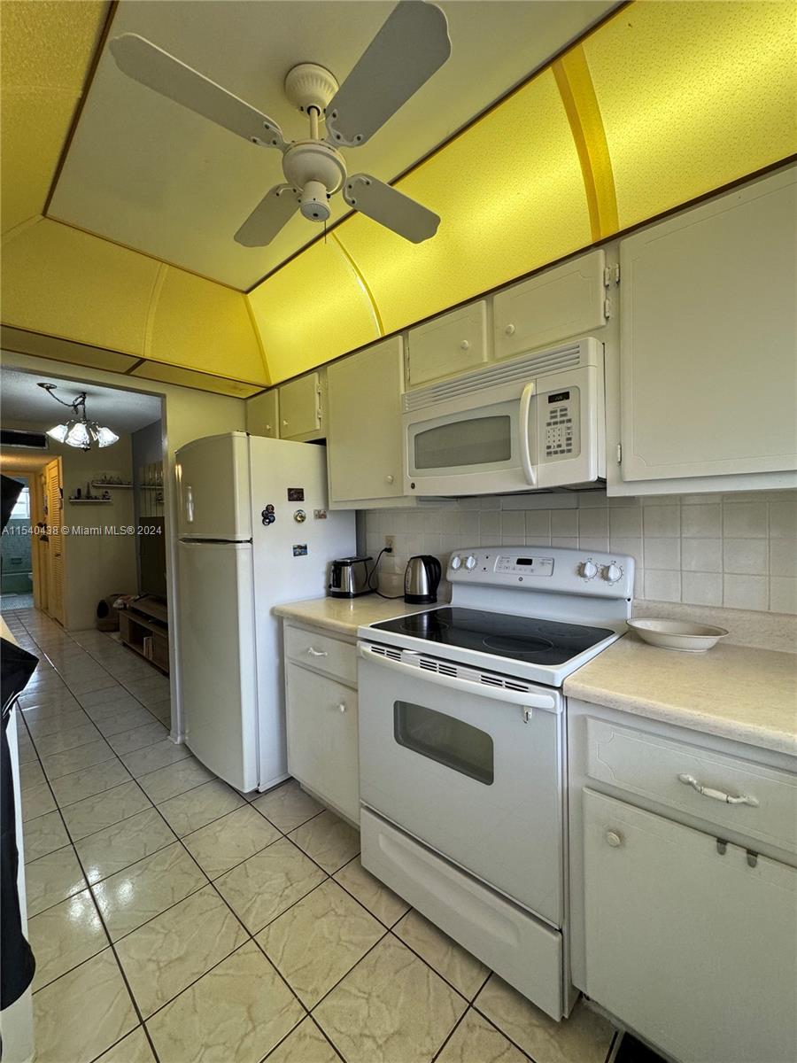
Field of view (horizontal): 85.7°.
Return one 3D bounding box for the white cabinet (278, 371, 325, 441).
[{"bbox_3d":[-0.433,-0.677,2.450,0.428,0.320,0.303,0,2,44],"label":"white cabinet"}]

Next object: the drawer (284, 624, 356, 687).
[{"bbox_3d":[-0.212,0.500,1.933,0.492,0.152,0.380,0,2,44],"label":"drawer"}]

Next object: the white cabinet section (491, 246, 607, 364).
[{"bbox_3d":[0.469,-0.701,1.366,0.366,0.212,0.028,0,2,44],"label":"white cabinet section"}]

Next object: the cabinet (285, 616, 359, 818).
[{"bbox_3d":[-0.122,0.798,2.015,0.562,0.846,0.612,0,2,44],"label":"cabinet"}]

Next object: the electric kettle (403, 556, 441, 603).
[{"bbox_3d":[0.123,0.222,2.017,0.207,0.218,0.154,0,2,44],"label":"electric kettle"}]

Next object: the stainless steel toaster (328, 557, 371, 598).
[{"bbox_3d":[-0.243,0.247,2.326,0.155,0.182,0.235,0,2,32],"label":"stainless steel toaster"}]

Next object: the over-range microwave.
[{"bbox_3d":[0.406,-0.354,1.603,0.756,0.410,0.385,0,2,44],"label":"over-range microwave"}]

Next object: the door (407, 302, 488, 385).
[{"bbox_3d":[0.187,-0.718,1.677,0.358,0.217,0.024,0,2,44],"label":"door"}]

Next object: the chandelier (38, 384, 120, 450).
[{"bbox_3d":[-2.785,-0.965,3.805,0.540,0.530,0.570,0,2,44],"label":"chandelier"}]

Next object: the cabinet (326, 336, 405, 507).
[{"bbox_3d":[-0.044,-0.468,2.078,0.540,0.715,0.335,0,2,44],"label":"cabinet"}]

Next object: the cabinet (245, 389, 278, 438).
[{"bbox_3d":[-0.704,-0.667,2.699,0.360,0.320,0.330,0,2,44],"label":"cabinet"}]

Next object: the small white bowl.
[{"bbox_3d":[0.844,0.319,1.315,0.252,0.055,0.208,0,2,44],"label":"small white bowl"}]

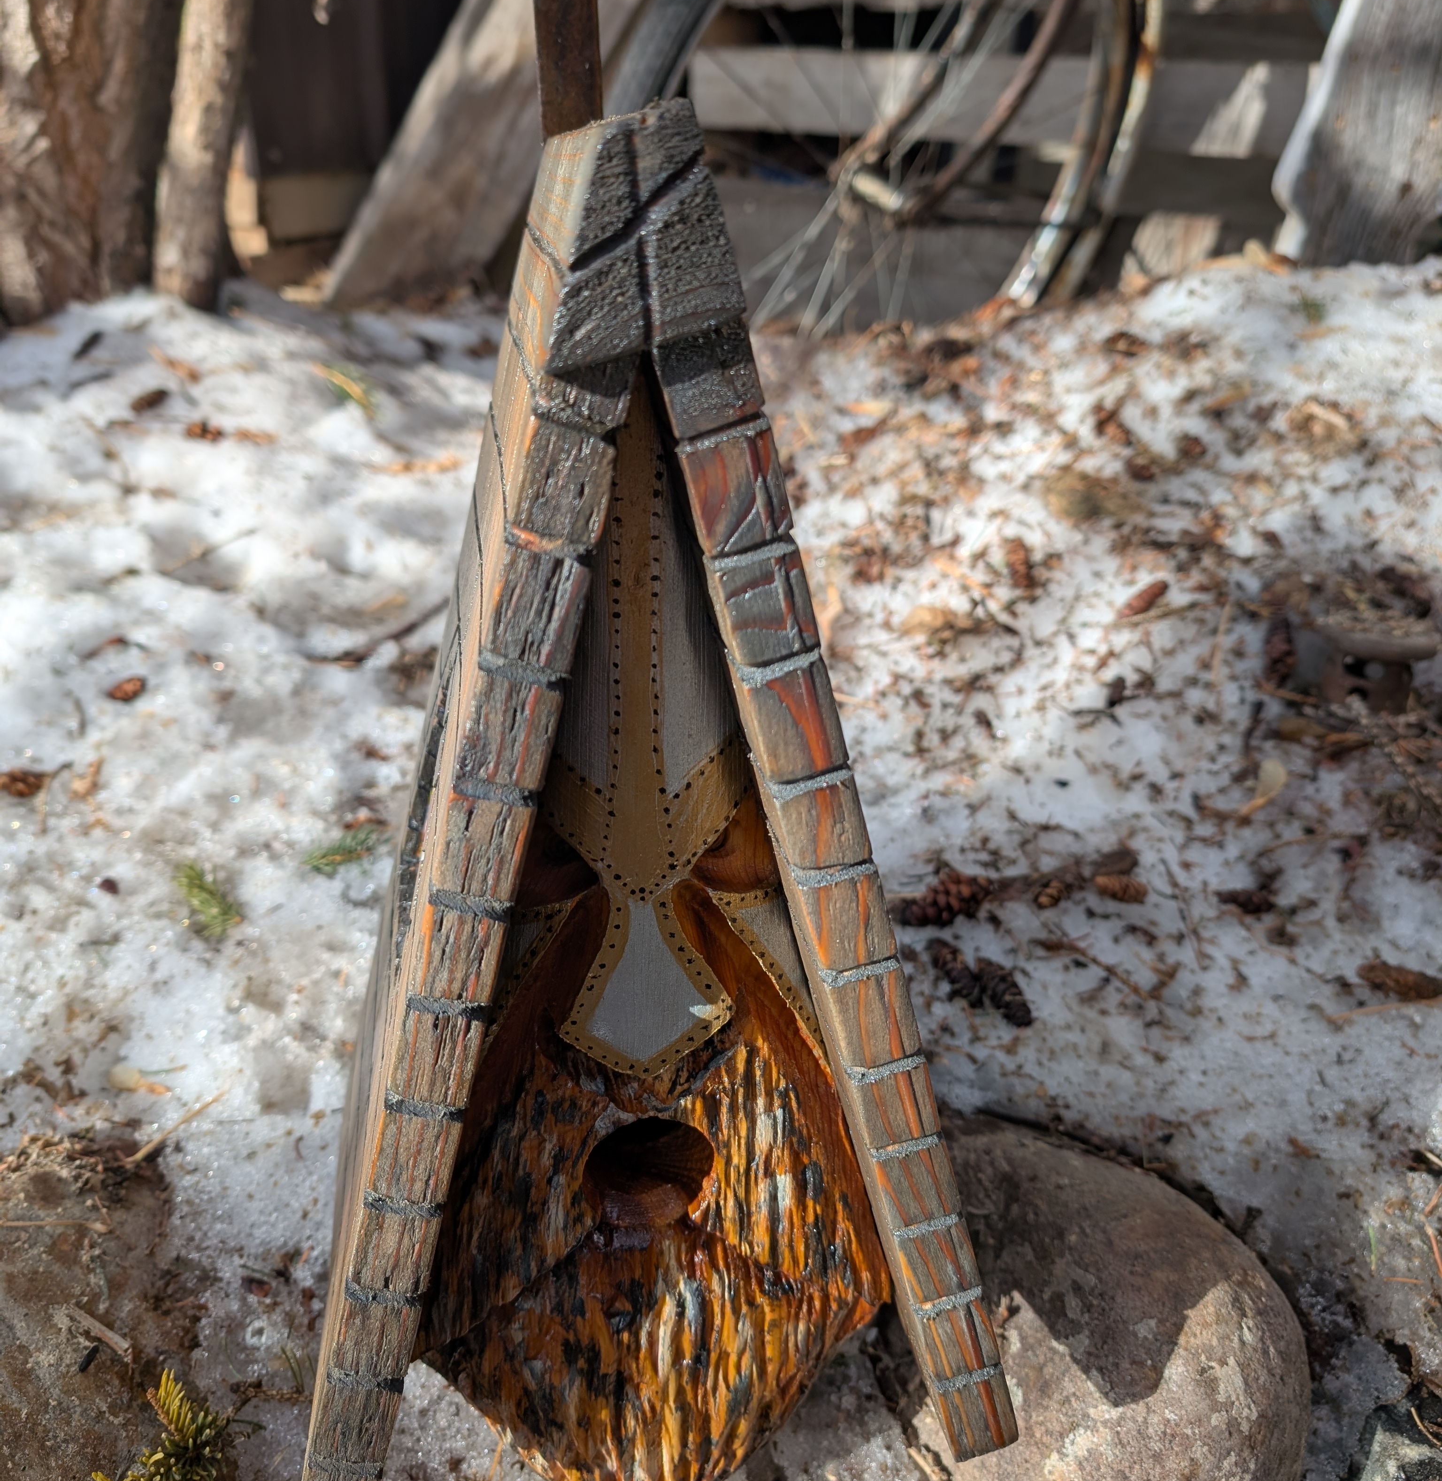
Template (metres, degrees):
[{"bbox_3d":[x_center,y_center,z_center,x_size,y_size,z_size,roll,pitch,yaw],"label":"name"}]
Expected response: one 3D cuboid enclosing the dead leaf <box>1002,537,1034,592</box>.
[{"bbox_3d":[0.187,-0.112,0.840,0.016,0.015,0.055,4,34,5],"label":"dead leaf"}]

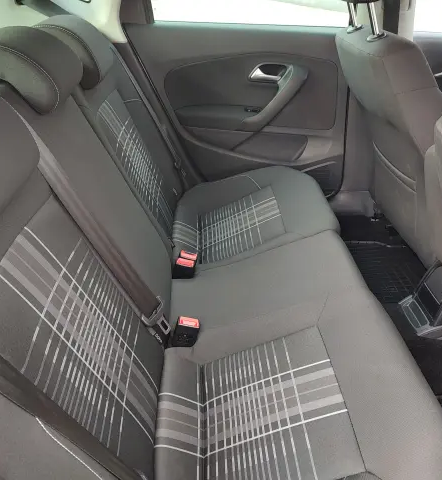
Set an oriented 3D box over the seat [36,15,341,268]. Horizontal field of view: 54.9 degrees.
[{"bbox_3d":[-0.075,-0.253,1.267,0.820,0.750,0.480,-1,33,-2],"label":"seat"}]

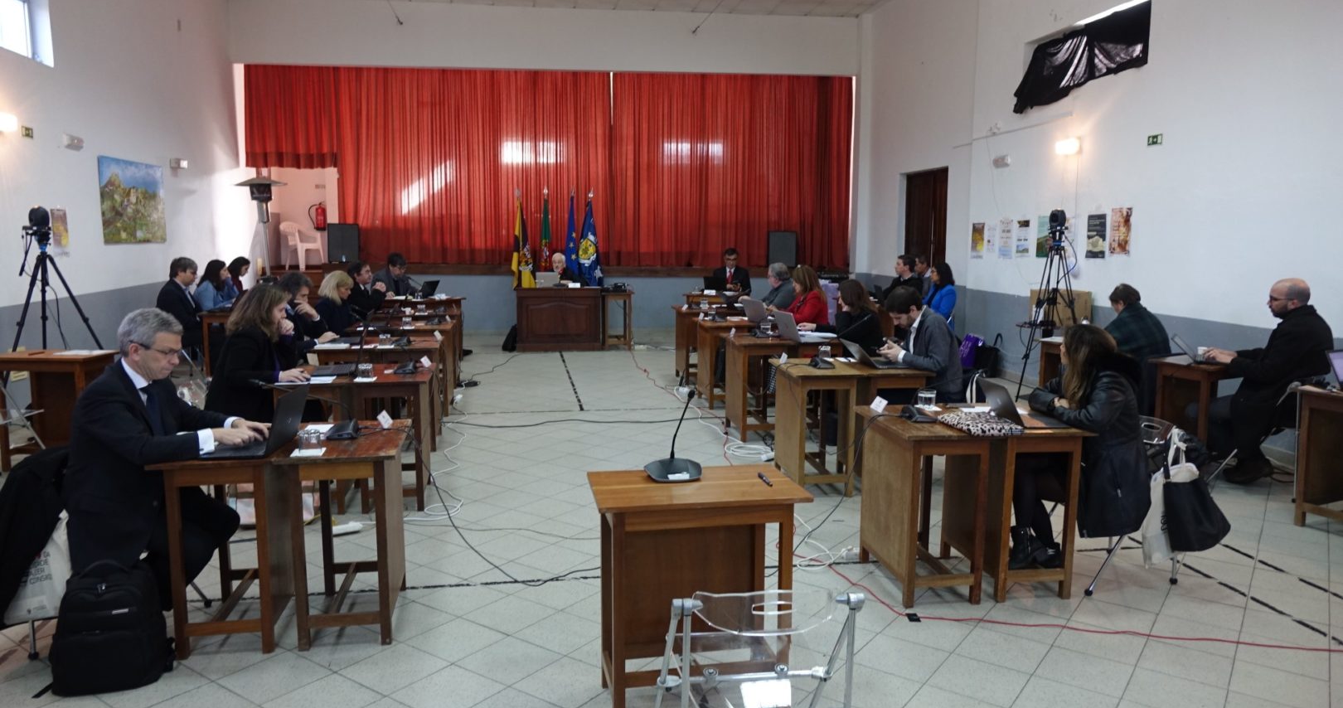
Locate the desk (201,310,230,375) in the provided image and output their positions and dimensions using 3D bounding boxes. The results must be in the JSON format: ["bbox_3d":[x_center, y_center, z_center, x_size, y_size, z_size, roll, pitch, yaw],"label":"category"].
[{"bbox_3d":[-4.578,-0.068,9.344,0.430,0.755,0.690,-1,8,-10],"label":"desk"}]

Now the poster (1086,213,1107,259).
[{"bbox_3d":[4.037,-1.114,8.508,0.012,0.420,0.290,-1,8,-8],"label":"poster"}]

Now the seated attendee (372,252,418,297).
[{"bbox_3d":[-3.479,-0.617,11.546,0.750,1.379,0.580,7,10,43],"label":"seated attendee"}]

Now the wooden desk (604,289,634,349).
[{"bbox_3d":[-0.773,-0.482,12.818,0.450,0.770,0.690,-1,8,-8],"label":"wooden desk"}]

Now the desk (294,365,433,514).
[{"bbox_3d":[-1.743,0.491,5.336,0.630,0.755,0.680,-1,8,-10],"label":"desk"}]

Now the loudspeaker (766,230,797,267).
[{"bbox_3d":[1.994,-1.884,16.051,0.490,0.630,0.400,-1,8,-10],"label":"loudspeaker"}]

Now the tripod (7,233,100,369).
[{"bbox_3d":[-4.810,-0.143,7.036,1.100,1.600,1.100,-2,8,-15],"label":"tripod"}]

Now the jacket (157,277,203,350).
[{"bbox_3d":[-4.809,-0.422,8.773,0.450,0.660,0.500,0,8,-7],"label":"jacket"}]

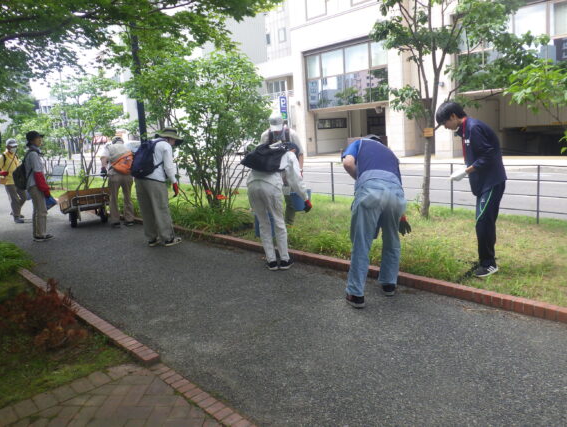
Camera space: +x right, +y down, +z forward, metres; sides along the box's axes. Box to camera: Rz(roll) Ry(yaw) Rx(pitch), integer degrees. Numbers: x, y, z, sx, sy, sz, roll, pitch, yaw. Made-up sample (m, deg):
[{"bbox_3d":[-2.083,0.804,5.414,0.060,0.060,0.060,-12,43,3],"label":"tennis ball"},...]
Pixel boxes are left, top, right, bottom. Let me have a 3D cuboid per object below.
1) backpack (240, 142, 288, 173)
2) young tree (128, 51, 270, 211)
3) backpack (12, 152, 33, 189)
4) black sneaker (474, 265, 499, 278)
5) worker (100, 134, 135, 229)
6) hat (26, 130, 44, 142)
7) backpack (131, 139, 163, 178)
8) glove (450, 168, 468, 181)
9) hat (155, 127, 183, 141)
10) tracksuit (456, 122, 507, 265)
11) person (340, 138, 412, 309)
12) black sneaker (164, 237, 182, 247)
[{"bbox_3d":[-0.211,-0.617,5.120,0.380,0.200,0.420,3,43,32],"label":"backpack"},{"bbox_3d":[-1.421,-1.492,8.259,2.400,2.800,2.200,-5,10,-9],"label":"young tree"},{"bbox_3d":[-4.083,-0.649,7.200,0.220,0.500,0.310,12,6,-14],"label":"backpack"},{"bbox_3d":[1.838,0.502,4.143,0.280,0.110,0.105,-7,11,-16],"label":"black sneaker"},{"bbox_3d":[-2.859,-0.542,8.050,0.600,1.560,0.500,-5,10,-5],"label":"worker"},{"bbox_3d":[-3.808,-1.174,7.048,0.260,0.150,0.220,-9,12,-29],"label":"hat"},{"bbox_3d":[-1.883,-0.738,6.350,0.220,0.480,0.310,17,-5,-40],"label":"backpack"},{"bbox_3d":[1.578,-0.350,4.150,0.175,0.085,0.100,-31,8,7],"label":"glove"},{"bbox_3d":[-1.597,-1.114,6.450,0.380,0.140,0.340,5,6,-26],"label":"hat"},{"bbox_3d":[1.855,-0.186,4.280,0.400,1.370,0.460,-3,10,5],"label":"tracksuit"},{"bbox_3d":[0.788,0.024,4.070,0.600,1.370,0.820,-2,10,10],"label":"person"},{"bbox_3d":[-1.547,0.388,6.431,0.275,0.100,0.100,-9,12,-29],"label":"black sneaker"}]

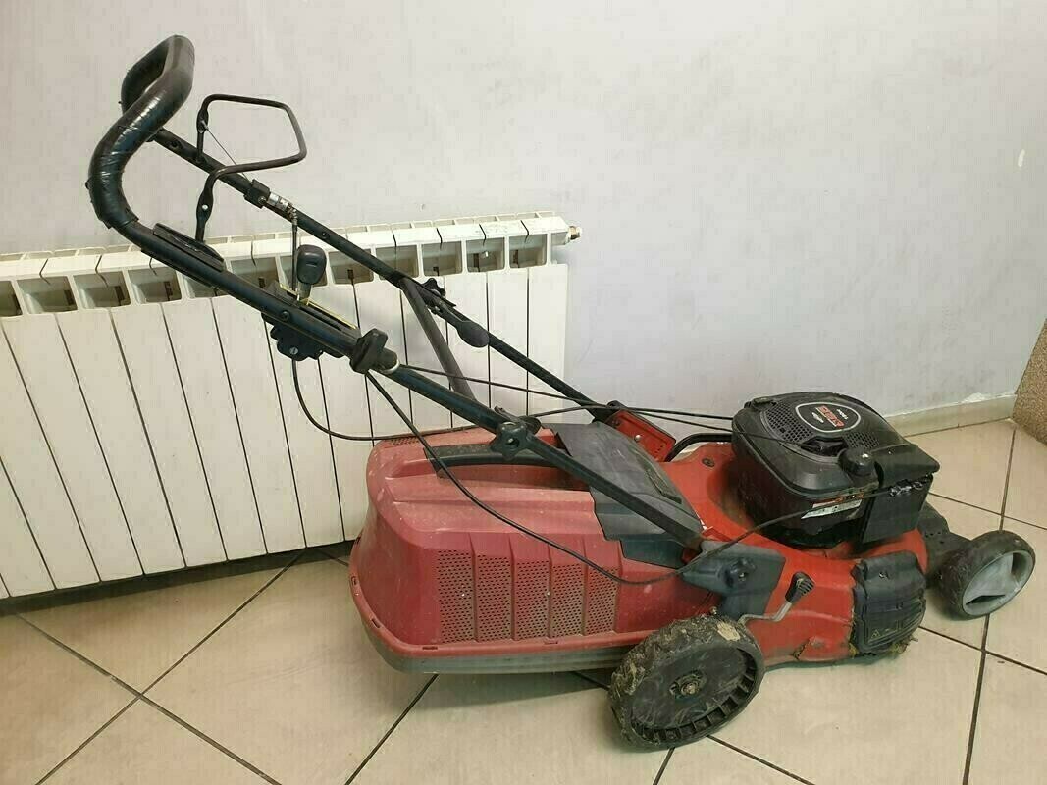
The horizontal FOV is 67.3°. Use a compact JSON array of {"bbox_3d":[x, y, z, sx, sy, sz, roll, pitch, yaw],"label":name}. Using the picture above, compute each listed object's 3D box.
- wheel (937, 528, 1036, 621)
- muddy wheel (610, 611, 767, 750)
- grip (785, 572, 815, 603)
[{"bbox_3d":[0.919,0.365,1.568,0.205,0.205,0.056,-10,34,-14],"label":"wheel"},{"bbox_3d":[0.276,0.490,1.324,0.265,0.265,0.053,-10,34,-14],"label":"muddy wheel"},{"bbox_3d":[0.465,0.327,1.321,0.030,0.050,0.023,14,26,-27],"label":"grip"}]

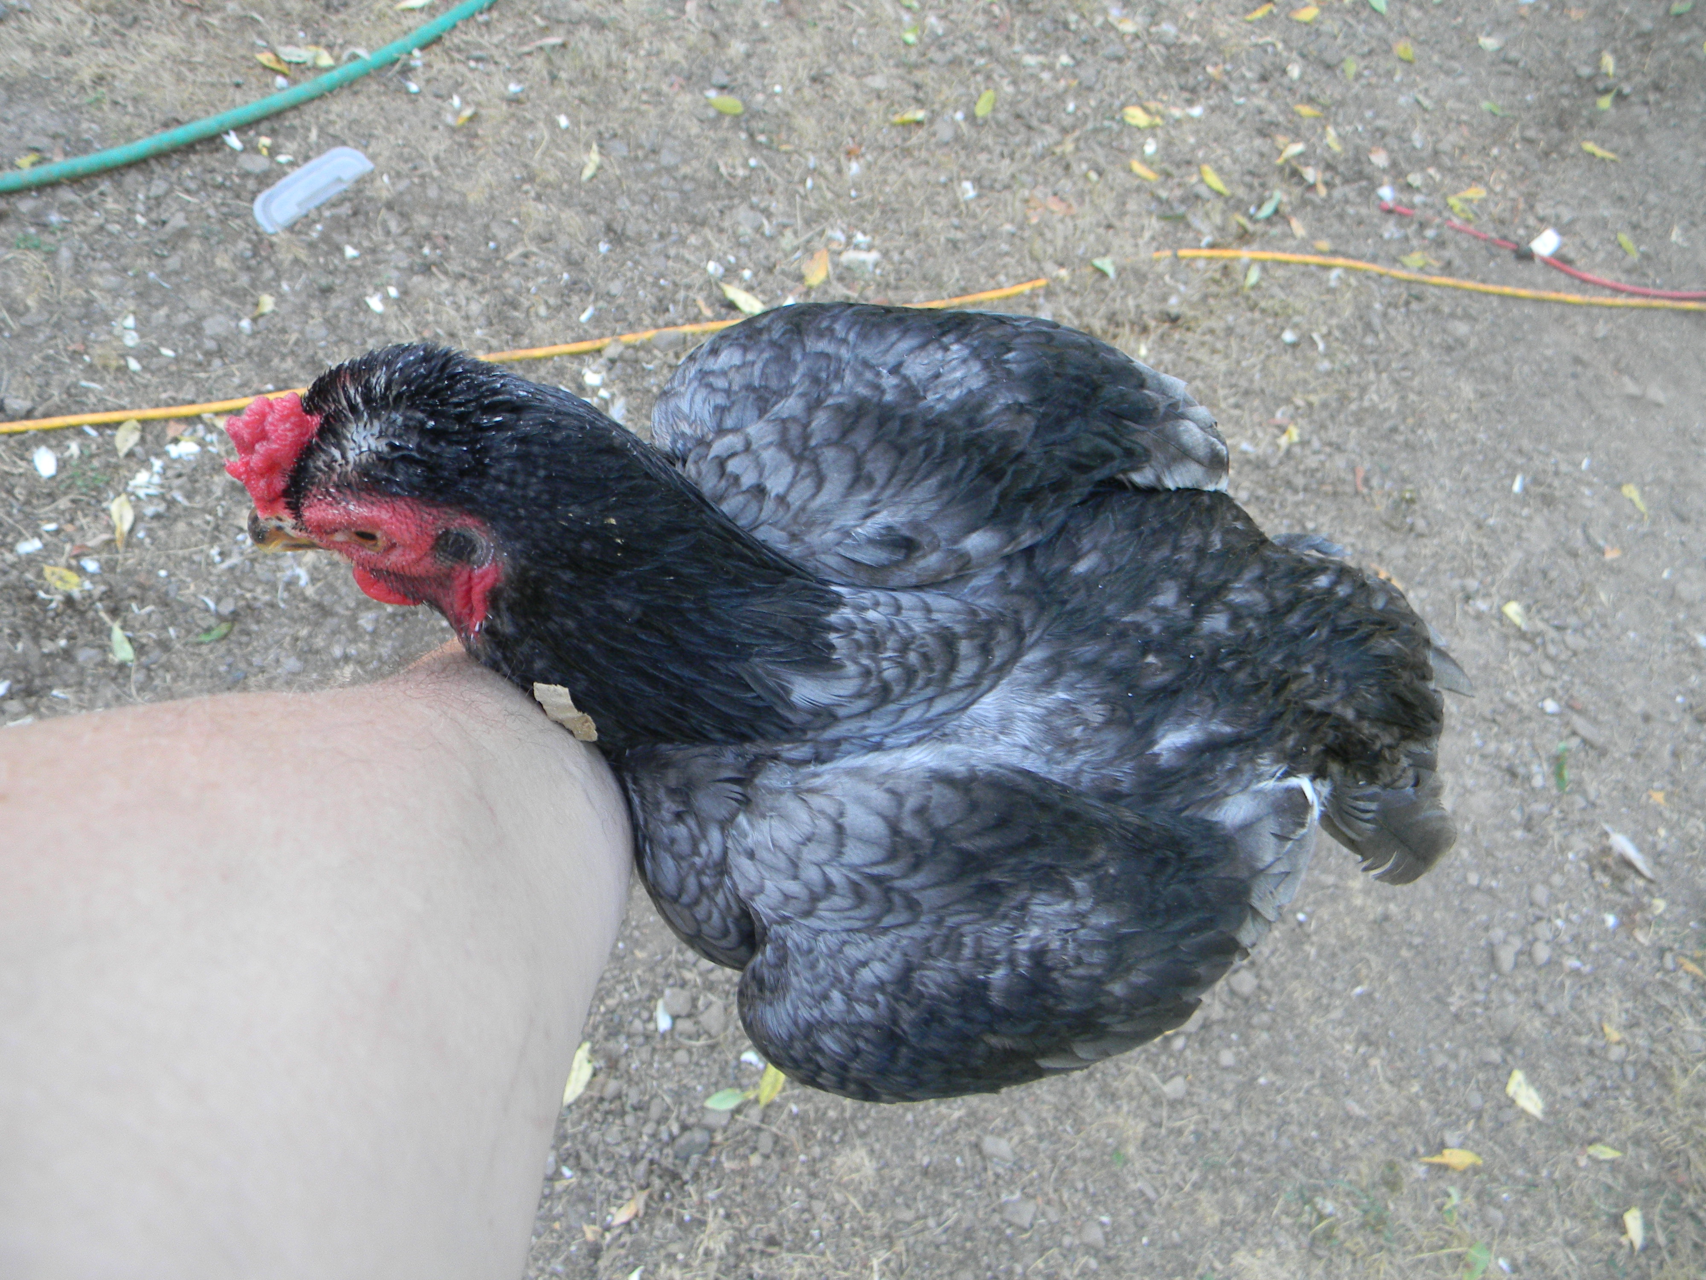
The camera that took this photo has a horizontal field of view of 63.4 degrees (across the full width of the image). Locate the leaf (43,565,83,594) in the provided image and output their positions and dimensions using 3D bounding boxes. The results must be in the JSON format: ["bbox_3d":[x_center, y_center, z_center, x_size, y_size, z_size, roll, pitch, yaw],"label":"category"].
[{"bbox_3d":[-0.816,-0.063,1.420,0.044,0.007,0.017,28,66,8],"label":"leaf"}]

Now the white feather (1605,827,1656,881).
[{"bbox_3d":[0.713,0.195,1.267,0.018,0.008,0.064,-28,66,-15],"label":"white feather"}]

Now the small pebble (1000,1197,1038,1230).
[{"bbox_3d":[0.162,0.561,1.350,0.035,0.018,0.028,31,67,1],"label":"small pebble"}]

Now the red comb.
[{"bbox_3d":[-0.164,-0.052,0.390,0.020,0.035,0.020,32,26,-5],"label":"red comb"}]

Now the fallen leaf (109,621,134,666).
[{"bbox_3d":[-0.732,0.003,1.382,0.016,0.010,0.049,-21,75,-18],"label":"fallen leaf"}]

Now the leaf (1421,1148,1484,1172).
[{"bbox_3d":[0.631,0.549,1.456,0.070,0.010,0.021,6,68,-9],"label":"leaf"}]

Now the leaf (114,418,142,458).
[{"bbox_3d":[-0.785,-0.218,1.494,0.023,0.006,0.046,12,65,0],"label":"leaf"}]

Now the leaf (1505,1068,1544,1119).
[{"bbox_3d":[0.643,0.436,1.321,0.028,0.008,0.047,-25,70,-15],"label":"leaf"}]

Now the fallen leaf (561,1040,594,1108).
[{"bbox_3d":[-0.264,0.415,1.321,0.022,0.010,0.062,21,67,-3],"label":"fallen leaf"}]

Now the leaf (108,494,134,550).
[{"bbox_3d":[-0.755,-0.122,1.425,0.023,0.010,0.064,-3,70,-13],"label":"leaf"}]

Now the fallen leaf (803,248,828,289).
[{"bbox_3d":[-0.046,-0.458,1.700,0.026,0.010,0.064,23,67,-3],"label":"fallen leaf"}]

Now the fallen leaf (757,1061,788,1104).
[{"bbox_3d":[-0.074,0.404,1.271,0.019,0.008,0.053,18,65,3],"label":"fallen leaf"}]

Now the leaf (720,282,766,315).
[{"bbox_3d":[-0.132,-0.411,1.664,0.067,0.010,0.022,37,67,3],"label":"leaf"}]

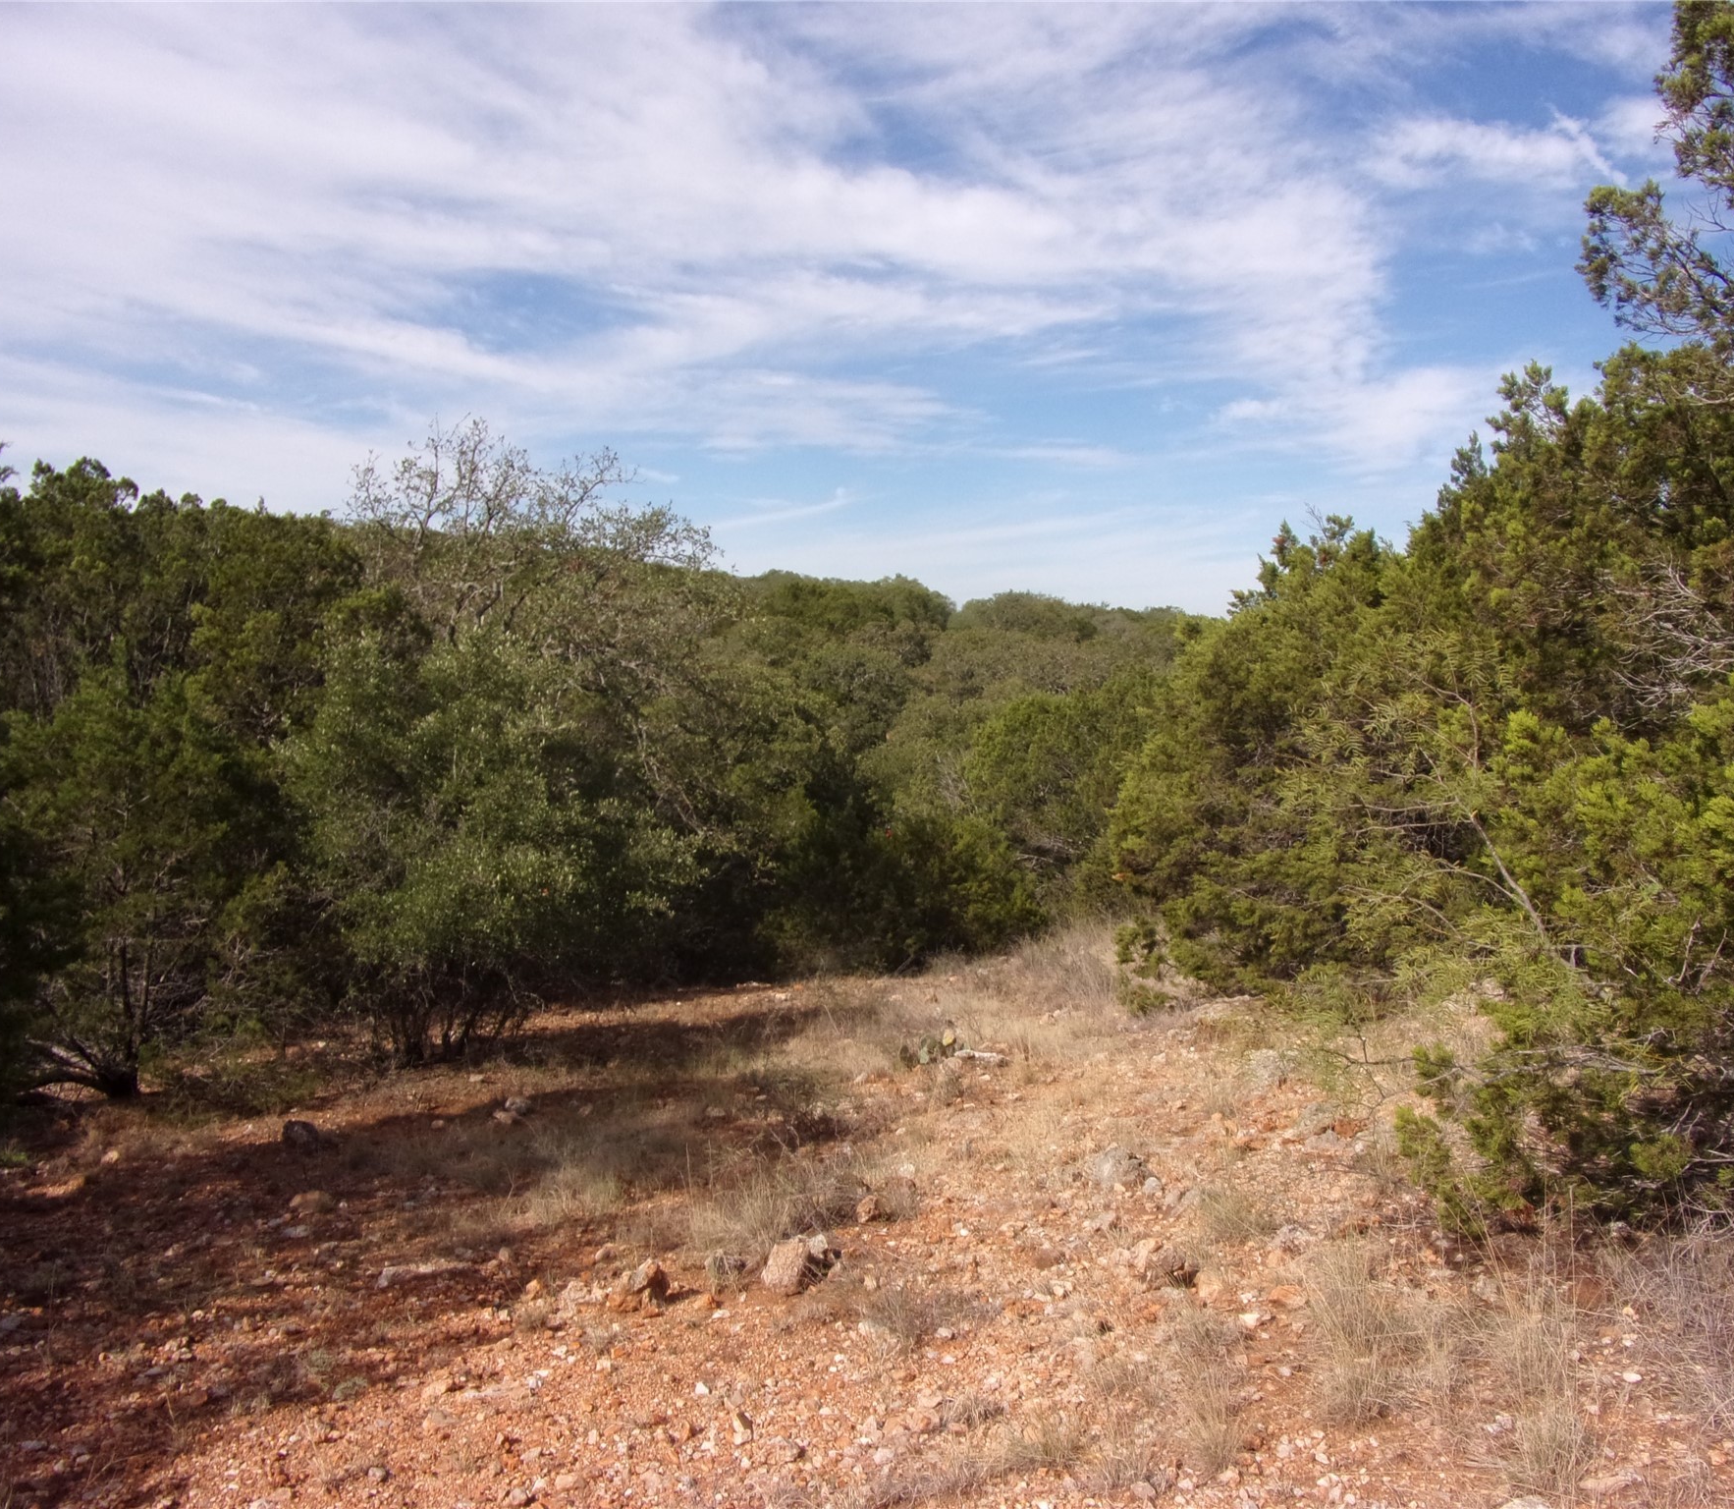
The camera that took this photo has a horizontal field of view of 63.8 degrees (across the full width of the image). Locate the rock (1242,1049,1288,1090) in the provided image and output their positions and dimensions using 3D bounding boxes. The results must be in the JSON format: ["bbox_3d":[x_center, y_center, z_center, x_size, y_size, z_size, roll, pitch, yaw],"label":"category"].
[{"bbox_3d":[2.024,1.604,7.100,0.230,0.165,0.200,1,2,16],"label":"rock"}]

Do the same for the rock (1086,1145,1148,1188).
[{"bbox_3d":[1.048,1.727,5.850,0.250,0.145,0.200,0,2,10],"label":"rock"}]

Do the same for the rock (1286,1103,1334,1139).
[{"bbox_3d":[2.034,1.680,6.400,0.220,0.130,0.180,1,2,18],"label":"rock"}]

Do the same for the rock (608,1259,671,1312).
[{"bbox_3d":[-0.730,1.695,4.450,0.200,0.145,0.165,0,2,-9],"label":"rock"}]

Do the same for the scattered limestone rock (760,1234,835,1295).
[{"bbox_3d":[-0.231,1.679,4.600,0.235,0.170,0.190,0,2,-3],"label":"scattered limestone rock"}]

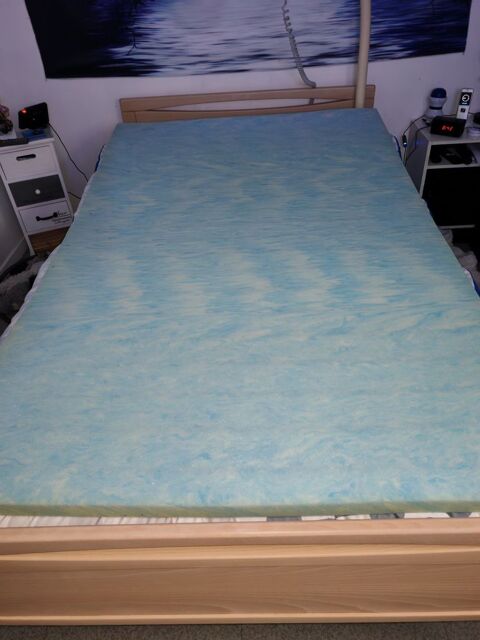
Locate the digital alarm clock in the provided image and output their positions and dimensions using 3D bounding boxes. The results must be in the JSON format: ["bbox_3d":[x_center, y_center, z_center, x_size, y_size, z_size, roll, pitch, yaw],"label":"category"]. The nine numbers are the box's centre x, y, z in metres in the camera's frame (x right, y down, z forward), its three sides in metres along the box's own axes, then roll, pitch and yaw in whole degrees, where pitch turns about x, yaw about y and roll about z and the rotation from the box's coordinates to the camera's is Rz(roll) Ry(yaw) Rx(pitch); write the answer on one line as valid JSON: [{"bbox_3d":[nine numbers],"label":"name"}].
[{"bbox_3d":[1.032,-0.957,2.471,0.143,0.062,0.068,18,46,24],"label":"digital alarm clock"}]

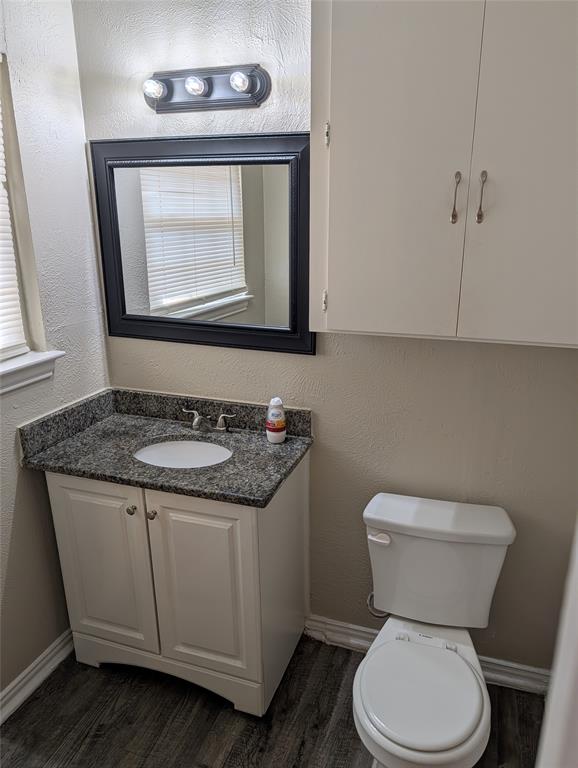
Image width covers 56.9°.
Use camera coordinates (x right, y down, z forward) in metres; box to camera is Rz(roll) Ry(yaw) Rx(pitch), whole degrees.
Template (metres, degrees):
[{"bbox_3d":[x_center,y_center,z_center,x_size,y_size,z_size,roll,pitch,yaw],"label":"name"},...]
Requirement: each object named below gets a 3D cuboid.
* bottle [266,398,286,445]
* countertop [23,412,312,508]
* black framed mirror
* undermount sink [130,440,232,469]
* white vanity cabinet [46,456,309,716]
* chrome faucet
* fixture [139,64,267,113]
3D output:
[{"bbox_3d":[-0.045,0.129,1.907,0.075,0.168,0.059,1,16,5],"label":"bottle"},{"bbox_3d":[-0.406,0.239,1.887,0.874,0.033,0.486,5,17,18],"label":"countertop"},{"bbox_3d":[-0.308,-0.486,1.894,0.852,0.709,0.030,5,17,18],"label":"black framed mirror"},{"bbox_3d":[-0.375,0.325,1.887,0.392,0.149,0.322,5,17,18],"label":"undermount sink"},{"bbox_3d":[-0.394,0.652,2.027,0.780,0.839,0.443,5,17,18],"label":"white vanity cabinet"},{"bbox_3d":[-0.313,0.145,1.997,0.237,0.087,0.126,5,17,18],"label":"chrome faucet"},{"bbox_3d":[-0.283,-0.946,1.699,0.456,0.117,0.126,5,17,18],"label":"fixture"}]

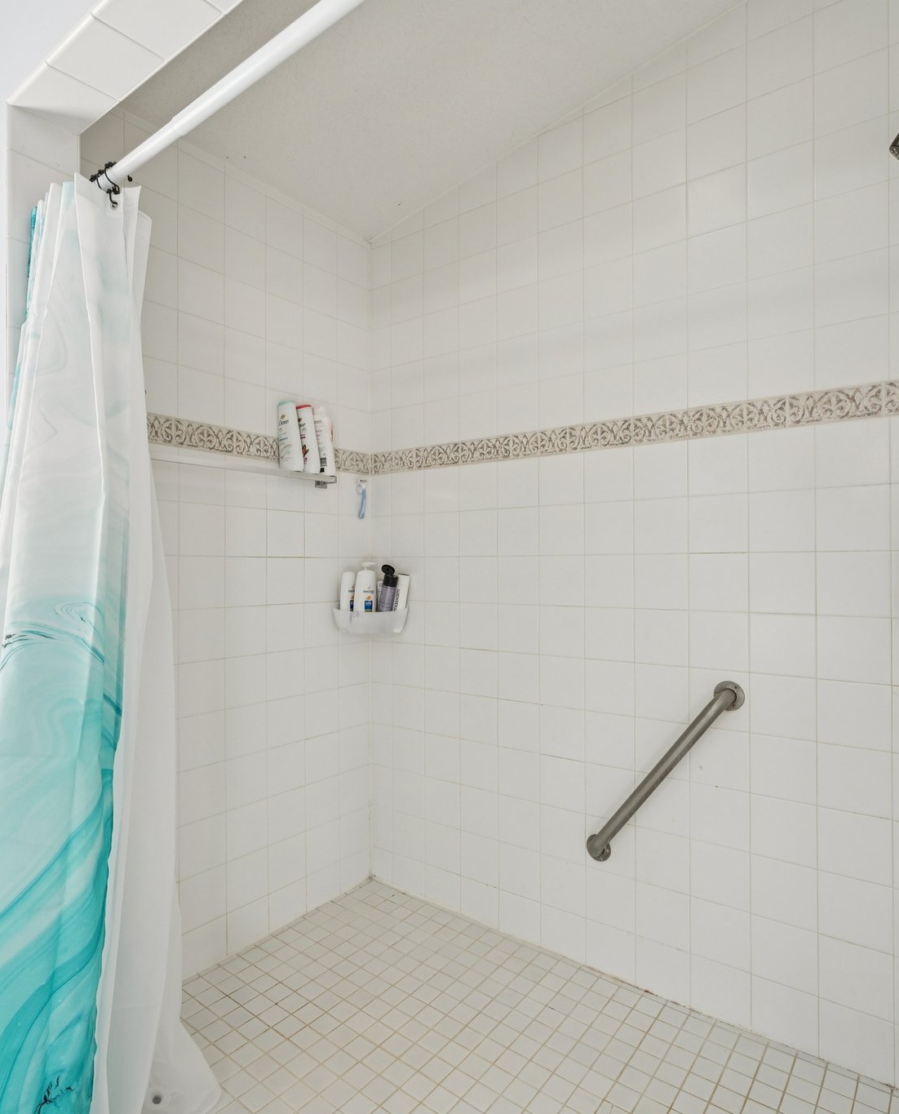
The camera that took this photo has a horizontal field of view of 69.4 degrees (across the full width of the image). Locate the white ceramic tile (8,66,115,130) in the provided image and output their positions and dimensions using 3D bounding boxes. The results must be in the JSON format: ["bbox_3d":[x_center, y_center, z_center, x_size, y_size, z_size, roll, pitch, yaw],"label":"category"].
[{"bbox_3d":[-0.666,-0.791,1.122,0.148,0.010,0.113,-1,0,36],"label":"white ceramic tile"}]

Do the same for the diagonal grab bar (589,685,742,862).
[{"bbox_3d":[0.569,0.615,1.788,0.079,0.690,0.078,42,23,28],"label":"diagonal grab bar"}]

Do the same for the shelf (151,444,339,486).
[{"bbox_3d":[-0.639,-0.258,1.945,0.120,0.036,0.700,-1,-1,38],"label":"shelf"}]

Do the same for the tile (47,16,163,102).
[{"bbox_3d":[-0.545,-0.792,1.033,0.152,0.010,0.112,-1,0,36],"label":"tile"}]

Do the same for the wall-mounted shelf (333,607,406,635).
[{"bbox_3d":[-0.287,0.229,2.381,0.268,0.097,0.170,0,0,-8],"label":"wall-mounted shelf"}]

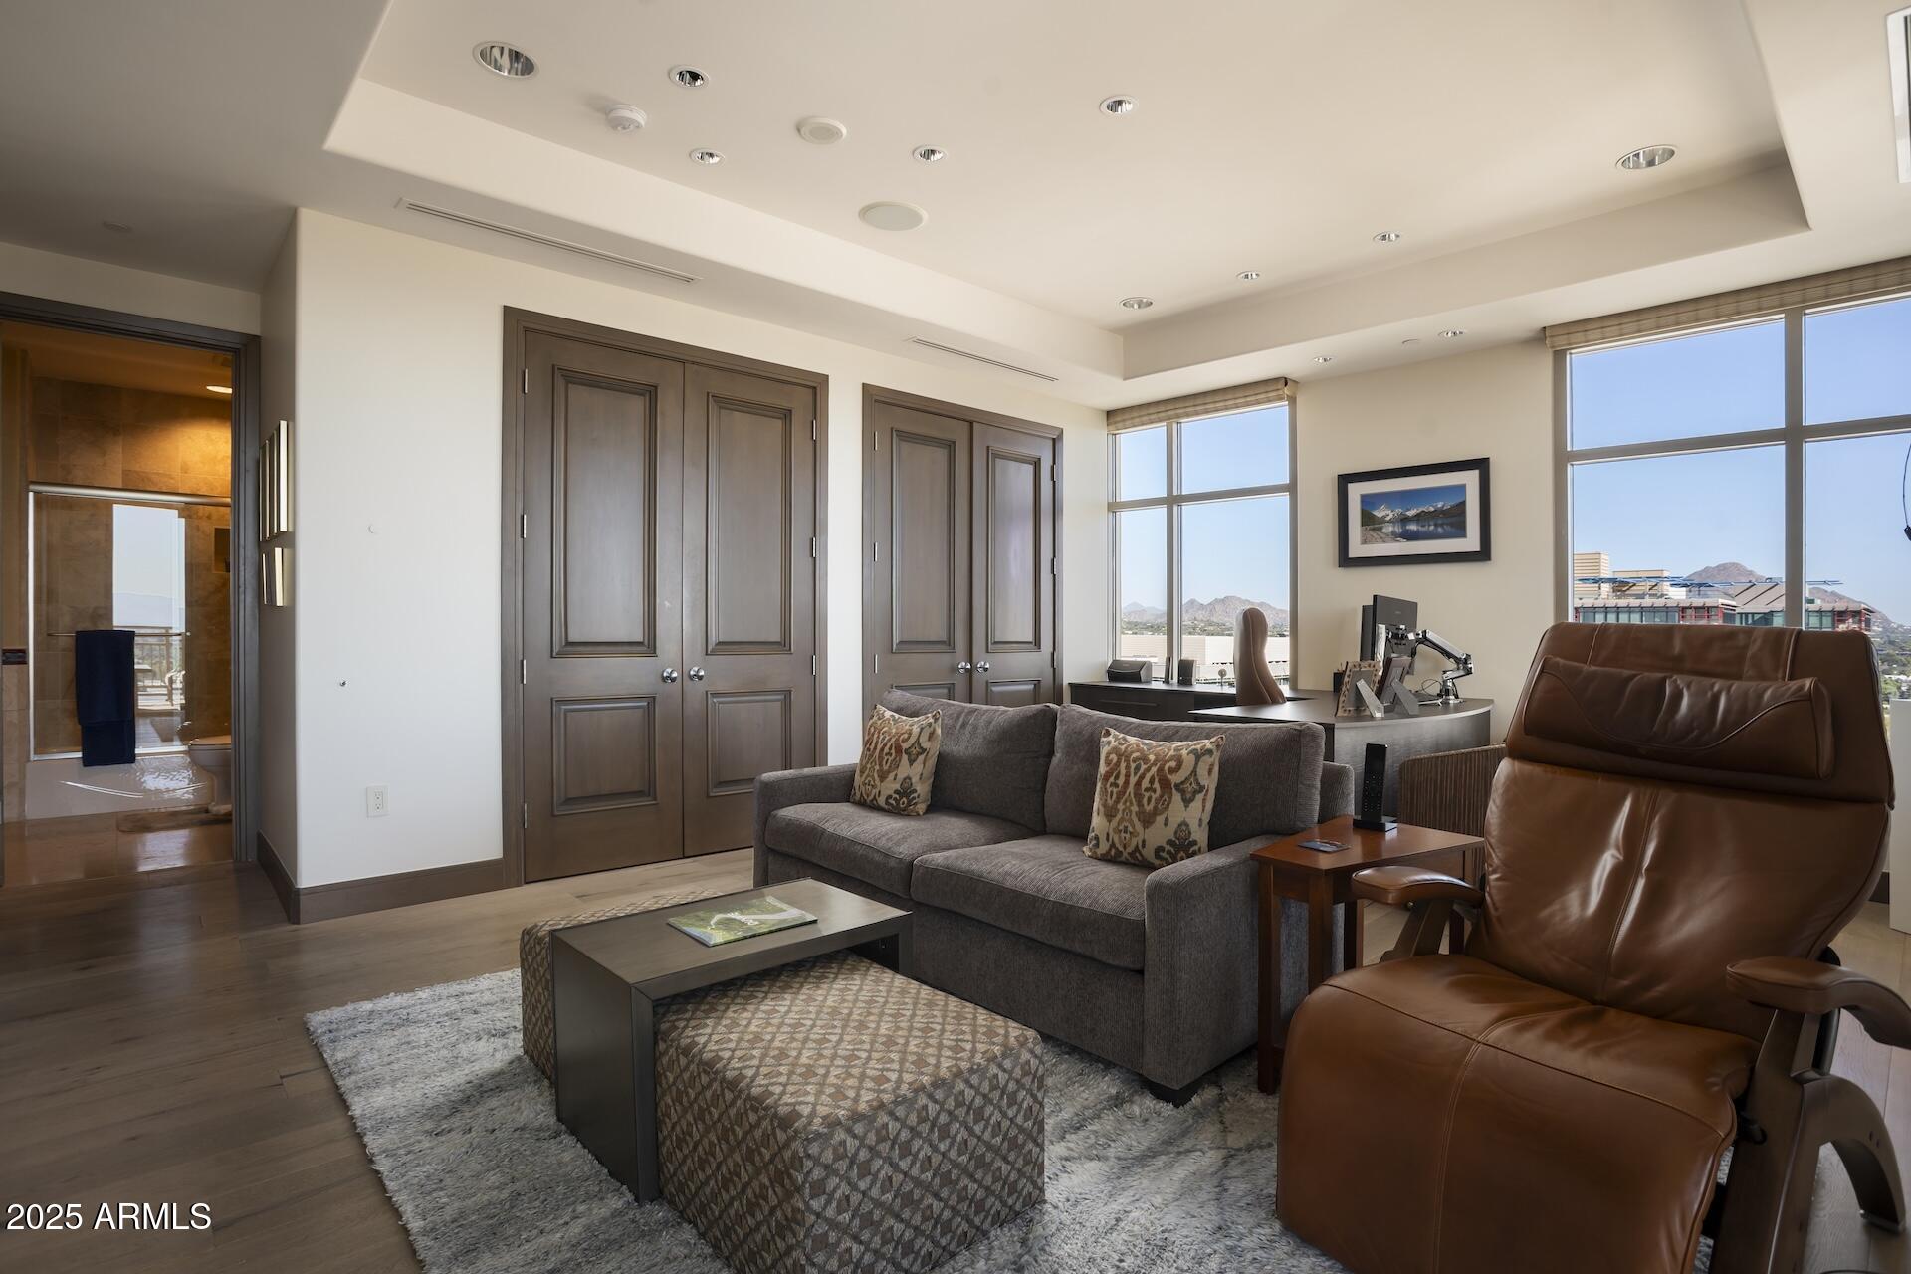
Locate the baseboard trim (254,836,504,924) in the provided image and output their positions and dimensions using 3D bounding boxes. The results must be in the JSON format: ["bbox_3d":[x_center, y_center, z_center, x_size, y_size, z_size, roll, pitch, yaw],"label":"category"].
[{"bbox_3d":[-2.649,1.030,4.175,0.760,0.135,1.250,0,0,-40],"label":"baseboard trim"}]

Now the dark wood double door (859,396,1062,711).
[{"bbox_3d":[0.103,-0.172,5.697,1.620,2.530,0.100,0,0,-40],"label":"dark wood double door"}]

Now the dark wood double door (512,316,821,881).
[{"bbox_3d":[-1.343,-0.174,4.483,1.620,2.530,0.100,0,0,-40],"label":"dark wood double door"}]

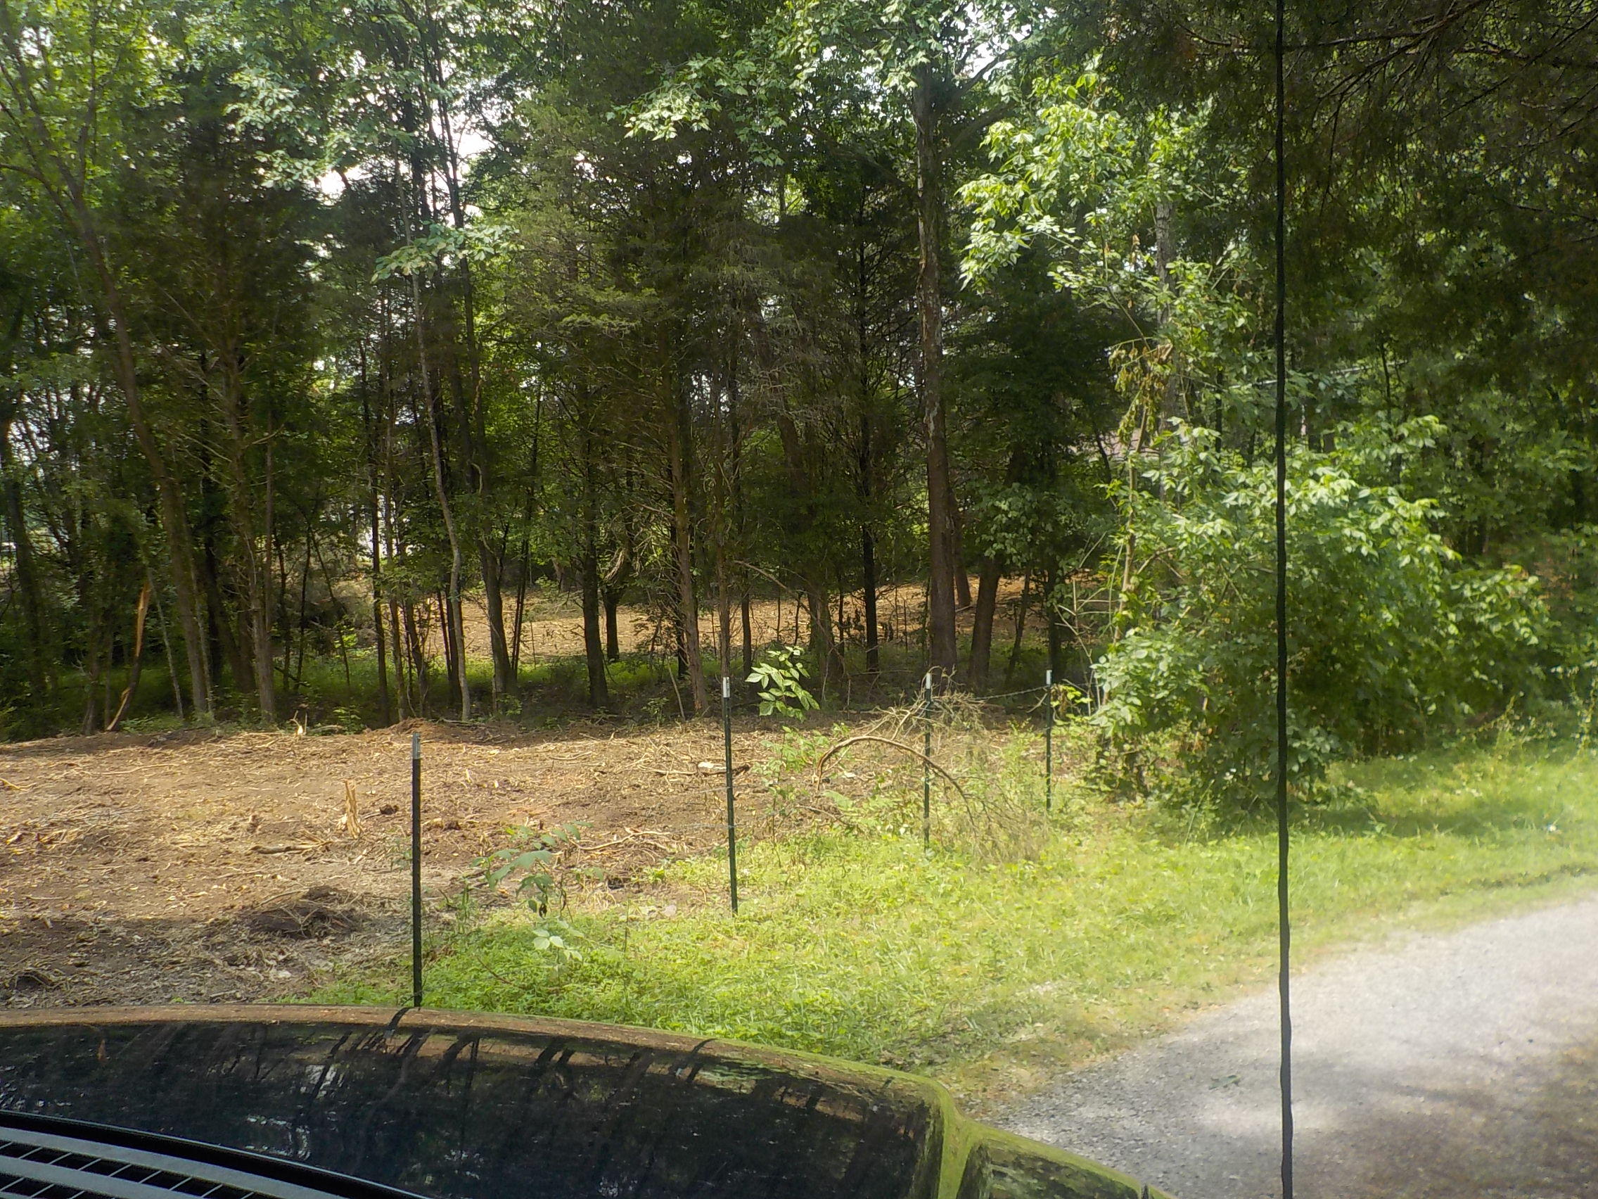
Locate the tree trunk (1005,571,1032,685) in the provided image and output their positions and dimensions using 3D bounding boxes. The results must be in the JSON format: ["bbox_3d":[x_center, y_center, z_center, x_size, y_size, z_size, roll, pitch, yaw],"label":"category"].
[{"bbox_3d":[3.876,0.508,24.500,0.160,2.033,0.160,9,-1,0],"label":"tree trunk"}]

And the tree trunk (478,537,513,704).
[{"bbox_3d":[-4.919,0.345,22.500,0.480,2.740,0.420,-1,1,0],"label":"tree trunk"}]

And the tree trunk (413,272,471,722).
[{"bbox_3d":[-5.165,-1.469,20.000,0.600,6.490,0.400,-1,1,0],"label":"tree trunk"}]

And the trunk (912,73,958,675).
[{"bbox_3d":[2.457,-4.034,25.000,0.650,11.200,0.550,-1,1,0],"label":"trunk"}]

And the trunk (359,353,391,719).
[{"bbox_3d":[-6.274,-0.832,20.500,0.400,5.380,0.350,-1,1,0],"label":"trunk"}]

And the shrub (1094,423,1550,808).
[{"bbox_3d":[5.219,0.157,13.900,4.300,3.650,3.300,-1,-1,0],"label":"shrub"}]

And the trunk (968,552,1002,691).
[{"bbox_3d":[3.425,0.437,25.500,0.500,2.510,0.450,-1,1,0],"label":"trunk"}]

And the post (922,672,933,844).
[{"bbox_3d":[0.956,1.208,10.300,0.040,1.330,0.040,0,-1,29],"label":"post"}]

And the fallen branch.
[{"bbox_3d":[0.700,1.292,10.500,1.200,0.530,0.450,-1,1,0],"label":"fallen branch"}]

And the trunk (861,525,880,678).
[{"bbox_3d":[1.336,-0.012,26.000,0.210,2.862,0.210,-2,-1,0],"label":"trunk"}]

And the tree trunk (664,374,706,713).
[{"bbox_3d":[-1.663,-0.822,20.500,0.280,5.042,0.280,-4,-1,0],"label":"tree trunk"}]

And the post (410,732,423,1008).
[{"bbox_3d":[-1.736,1.280,6.300,0.040,1.340,0.040,-1,-1,29],"label":"post"}]

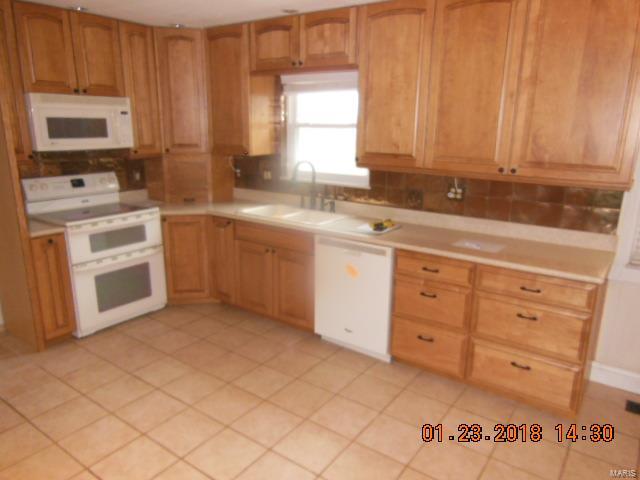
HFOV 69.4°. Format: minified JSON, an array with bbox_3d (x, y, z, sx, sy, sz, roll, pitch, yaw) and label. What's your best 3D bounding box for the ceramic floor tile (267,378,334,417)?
[{"bbox_3d":[-0.114,0.971,2.841,0.307,0.010,0.307,11,17,34],"label":"ceramic floor tile"}]

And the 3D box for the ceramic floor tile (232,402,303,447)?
[{"bbox_3d":[-0.288,1.022,2.564,0.302,0.012,0.302,11,17,34],"label":"ceramic floor tile"}]

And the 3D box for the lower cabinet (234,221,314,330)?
[{"bbox_3d":[-0.199,0.239,3.906,0.870,0.835,0.620,11,17,34],"label":"lower cabinet"}]

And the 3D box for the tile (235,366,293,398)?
[{"bbox_3d":[-0.360,0.917,2.981,0.302,0.012,0.302,11,17,34],"label":"tile"}]

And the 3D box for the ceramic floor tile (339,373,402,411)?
[{"bbox_3d":[0.320,0.952,2.879,0.302,0.012,0.302,11,17,34],"label":"ceramic floor tile"}]

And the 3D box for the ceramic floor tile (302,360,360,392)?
[{"bbox_3d":[0.072,0.914,3.089,0.306,0.010,0.306,11,17,34],"label":"ceramic floor tile"}]

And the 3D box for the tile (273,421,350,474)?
[{"bbox_3d":[-0.038,1.069,2.392,0.302,0.012,0.302,11,17,34],"label":"tile"}]

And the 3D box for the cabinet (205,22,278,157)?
[{"bbox_3d":[-0.689,-1.297,4.095,0.508,1.053,0.323,11,17,34],"label":"cabinet"}]

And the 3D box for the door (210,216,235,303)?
[{"bbox_3d":[-0.841,0.172,3.961,0.270,0.720,0.020,11,17,34],"label":"door"}]

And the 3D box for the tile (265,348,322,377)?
[{"bbox_3d":[-0.185,0.864,3.261,0.307,0.010,0.307,11,17,34],"label":"tile"}]

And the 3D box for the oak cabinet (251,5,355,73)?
[{"bbox_3d":[-0.054,-1.499,3.580,1.025,0.378,0.343,10,17,33],"label":"oak cabinet"}]

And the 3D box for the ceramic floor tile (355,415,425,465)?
[{"bbox_3d":[0.396,1.069,2.490,0.306,0.010,0.306,11,17,34],"label":"ceramic floor tile"}]

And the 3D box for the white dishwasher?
[{"bbox_3d":[0.387,0.357,3.551,0.619,0.843,0.603,10,17,33],"label":"white dishwasher"}]

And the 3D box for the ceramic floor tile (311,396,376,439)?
[{"bbox_3d":[0.139,1.018,2.666,0.307,0.010,0.307,11,17,34],"label":"ceramic floor tile"}]

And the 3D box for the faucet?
[{"bbox_3d":[-0.104,-0.421,3.867,0.060,0.437,0.279,10,17,33],"label":"faucet"}]

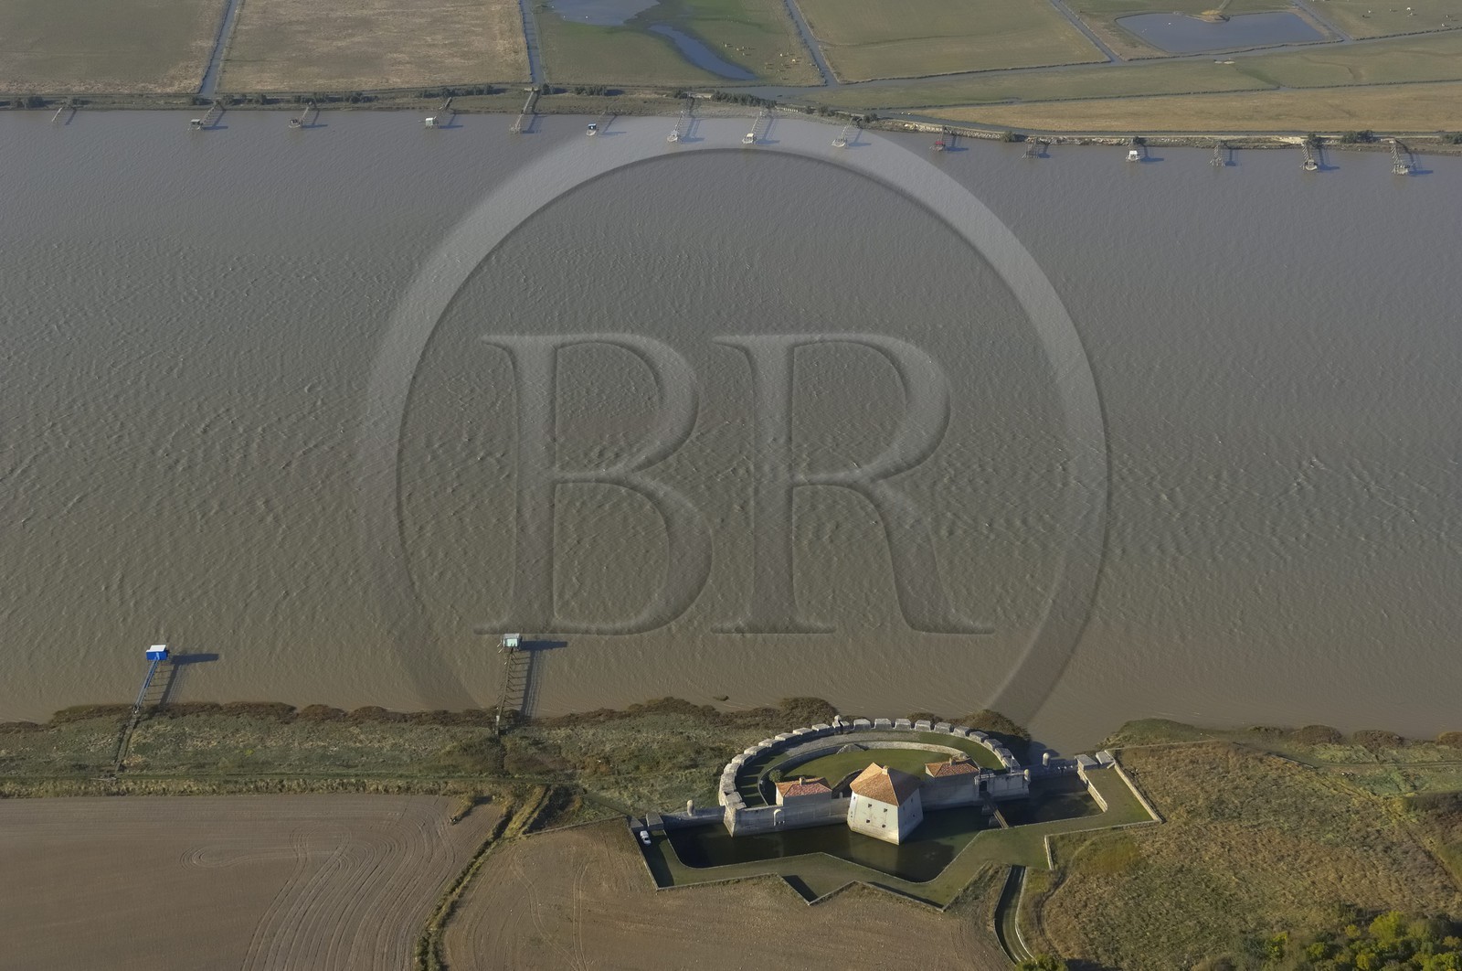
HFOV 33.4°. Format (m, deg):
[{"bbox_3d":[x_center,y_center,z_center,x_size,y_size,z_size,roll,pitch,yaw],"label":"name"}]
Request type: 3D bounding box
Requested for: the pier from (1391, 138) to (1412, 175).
[{"bbox_3d":[285.260,-140.700,1040.570,5.500,5.300,43.620,3,22,9],"label":"pier"}]

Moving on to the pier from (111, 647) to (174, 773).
[{"bbox_3d":[-138.190,51.860,564.500,5.200,4.900,57.640,-1,22,-2],"label":"pier"}]

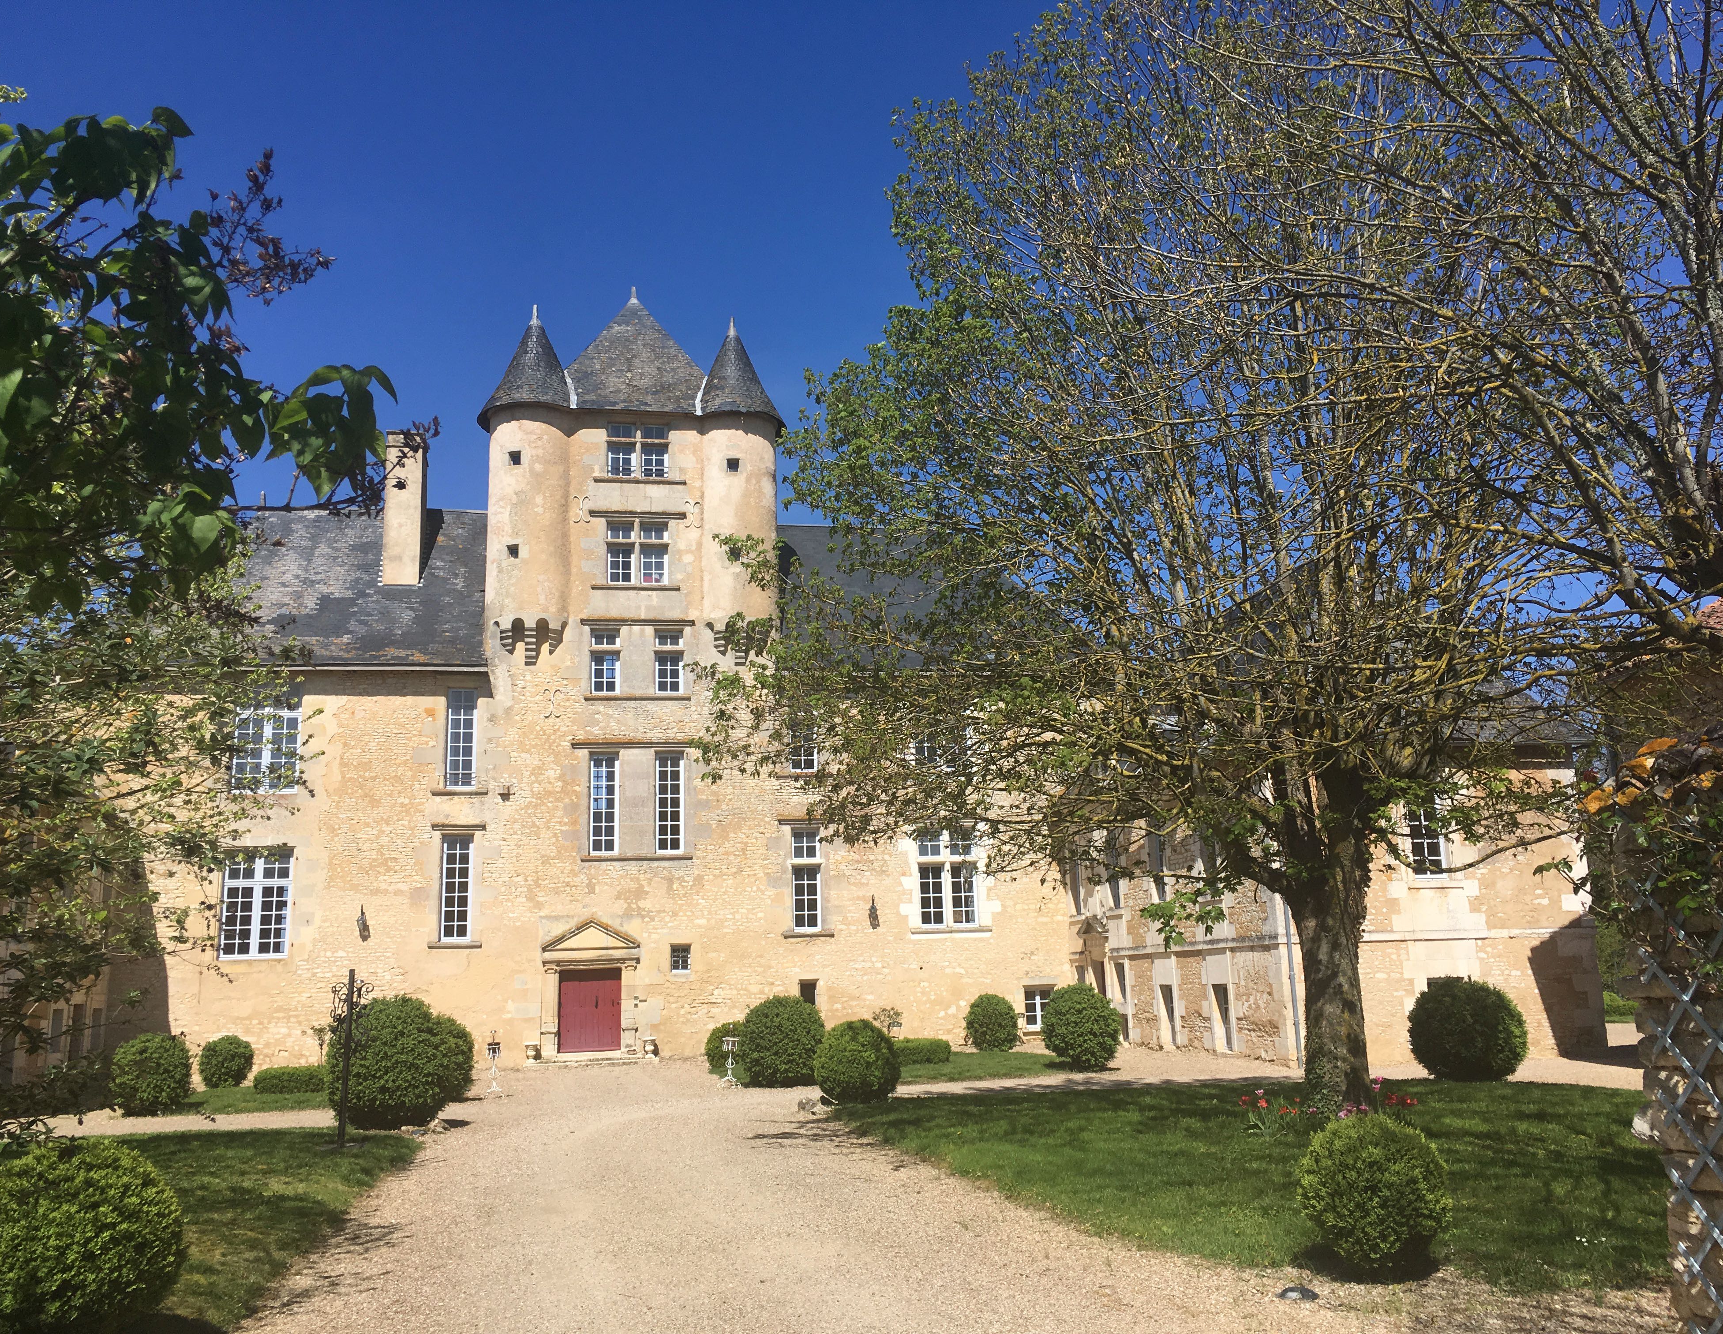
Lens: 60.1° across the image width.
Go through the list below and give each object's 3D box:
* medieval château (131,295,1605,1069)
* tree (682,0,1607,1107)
[{"bbox_3d":[-3.239,-1.692,38.832,30.500,23.200,23.500,0,-12,-11],"label":"medieval château"},{"bbox_3d":[4.574,-1.831,18.991,12.500,14.600,11.800,0,-12,-11],"label":"tree"}]

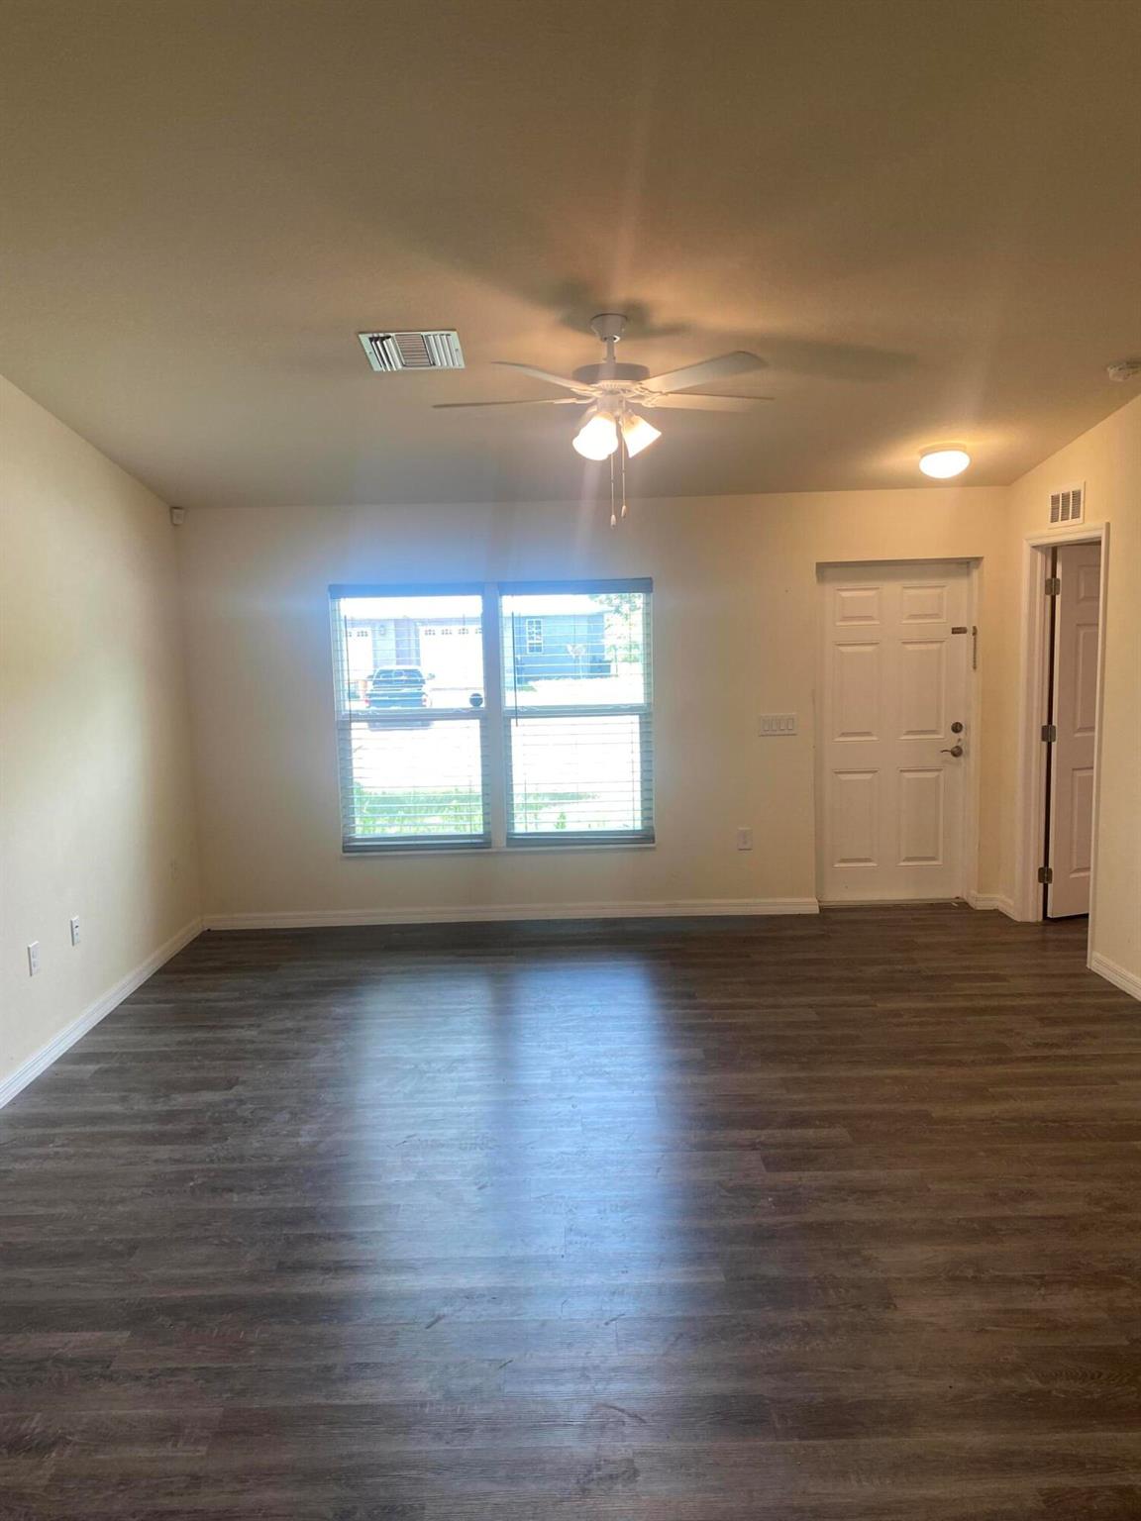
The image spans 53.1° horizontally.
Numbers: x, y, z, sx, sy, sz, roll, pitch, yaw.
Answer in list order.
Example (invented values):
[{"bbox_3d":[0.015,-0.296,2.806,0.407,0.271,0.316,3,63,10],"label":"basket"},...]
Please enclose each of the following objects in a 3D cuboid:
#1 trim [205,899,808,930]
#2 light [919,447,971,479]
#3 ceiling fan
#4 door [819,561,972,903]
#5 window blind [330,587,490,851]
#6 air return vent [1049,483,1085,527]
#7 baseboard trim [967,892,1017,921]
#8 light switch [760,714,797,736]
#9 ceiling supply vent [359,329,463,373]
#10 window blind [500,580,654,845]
[{"bbox_3d":[-0.341,0.909,6.716,3.602,0.087,0.017,-2,7,-1],"label":"trim"},{"bbox_3d":[1.869,-1.483,5.693,0.269,0.134,0.269,-2,-2,-1],"label":"light"},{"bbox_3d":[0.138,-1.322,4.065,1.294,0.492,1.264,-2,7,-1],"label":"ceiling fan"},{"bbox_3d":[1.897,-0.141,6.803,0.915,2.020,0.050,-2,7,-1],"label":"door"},{"bbox_3d":[-0.916,-0.239,6.603,0.864,1.542,0.060,-2,7,-1],"label":"window blind"},{"bbox_3d":[2.498,-1.287,5.769,0.020,0.199,0.383,-2,7,-1],"label":"air return vent"},{"bbox_3d":[2.458,0.837,6.702,0.169,0.088,0.418,-2,7,-1],"label":"baseboard trim"},{"bbox_3d":[1.203,-0.202,6.605,0.212,0.119,0.014,-2,7,-1],"label":"light switch"},{"bbox_3d":[-0.583,-1.517,4.264,0.353,0.020,0.355,-2,-2,-1],"label":"ceiling supply vent"},{"bbox_3d":[0.049,-0.267,6.616,0.861,1.542,0.060,-2,7,-1],"label":"window blind"}]

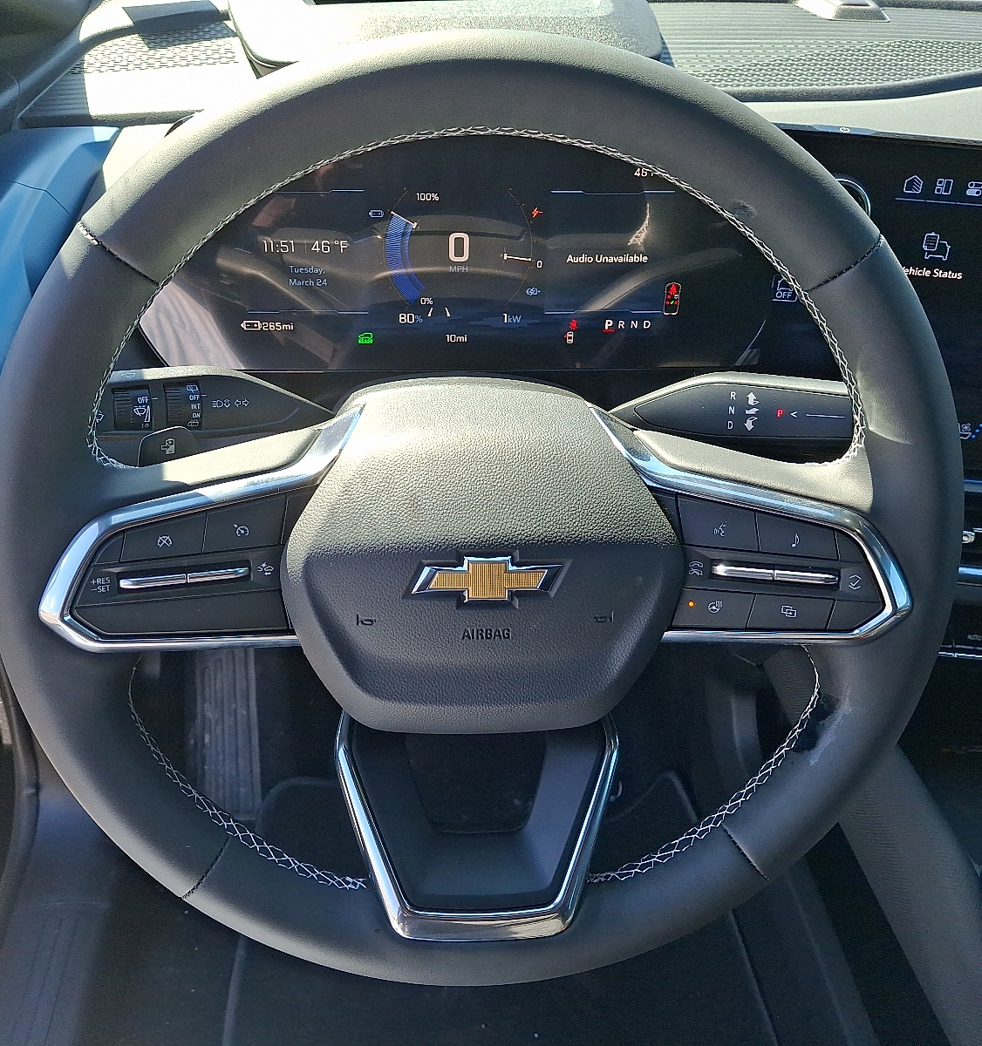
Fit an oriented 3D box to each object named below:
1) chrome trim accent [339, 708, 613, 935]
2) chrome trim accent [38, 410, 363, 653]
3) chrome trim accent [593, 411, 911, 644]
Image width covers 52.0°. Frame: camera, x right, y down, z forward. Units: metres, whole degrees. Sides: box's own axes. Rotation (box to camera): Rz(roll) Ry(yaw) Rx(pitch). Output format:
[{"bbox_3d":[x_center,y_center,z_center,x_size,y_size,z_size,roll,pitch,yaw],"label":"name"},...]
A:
[{"bbox_3d":[-0.004,0.127,0.425,0.122,0.086,0.030,0,2,-4],"label":"chrome trim accent"},{"bbox_3d":[-0.109,0.005,0.394,0.126,0.094,0.036,-3,12,-15],"label":"chrome trim accent"},{"bbox_3d":[0.104,0.004,0.410,0.126,0.094,0.036,2,11,6],"label":"chrome trim accent"}]

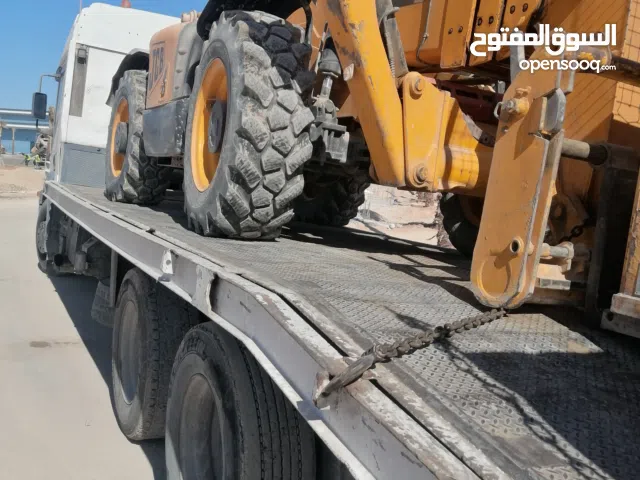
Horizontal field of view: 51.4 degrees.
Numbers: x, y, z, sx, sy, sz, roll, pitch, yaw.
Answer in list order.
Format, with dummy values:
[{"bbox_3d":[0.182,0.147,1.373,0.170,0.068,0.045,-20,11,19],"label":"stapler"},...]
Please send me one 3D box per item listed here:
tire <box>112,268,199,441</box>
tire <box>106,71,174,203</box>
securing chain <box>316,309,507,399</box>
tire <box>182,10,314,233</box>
[{"bbox_3d":[-1.052,0.708,4.140,0.300,1.040,1.040,3,5,-27],"label":"tire"},{"bbox_3d":[-1.712,-0.950,6.198,0.400,1.250,1.240,3,5,-27],"label":"tire"},{"bbox_3d":[0.295,0.304,1.855,0.840,0.180,0.100,1,7,-44],"label":"securing chain"},{"bbox_3d":[-0.460,-0.629,3.811,0.400,1.250,1.240,3,5,-27],"label":"tire"}]

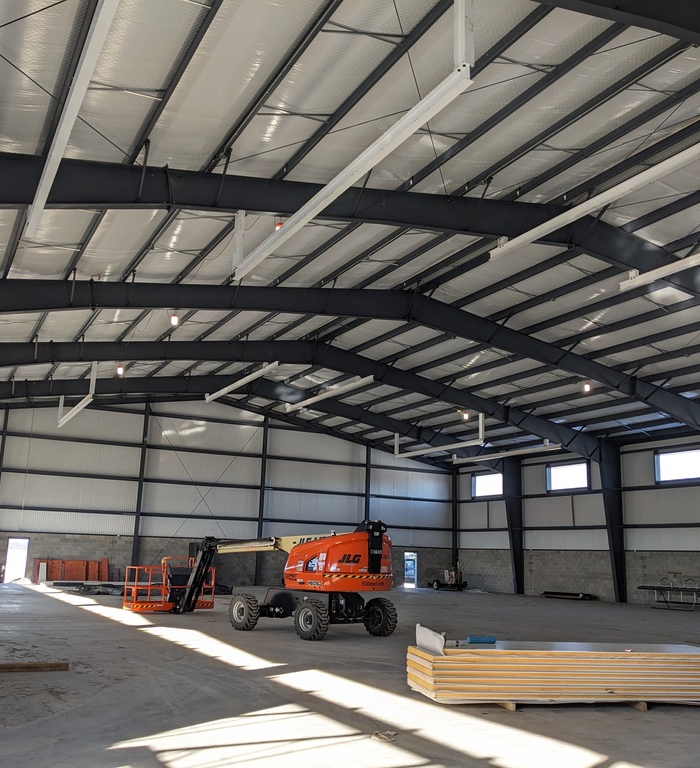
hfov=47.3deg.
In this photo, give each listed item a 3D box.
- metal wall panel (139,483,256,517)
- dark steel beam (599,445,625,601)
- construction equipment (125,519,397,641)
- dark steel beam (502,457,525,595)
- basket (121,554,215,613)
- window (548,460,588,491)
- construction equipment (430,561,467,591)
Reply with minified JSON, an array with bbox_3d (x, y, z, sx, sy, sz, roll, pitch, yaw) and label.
[{"bbox_3d":[-8.282,6.635,44.847,6.850,1.600,0.100,8,-14,-27],"label":"metal wall panel"},{"bbox_3d":[13.036,6.792,39.516,1.180,7.760,0.280,8,-14,-27],"label":"dark steel beam"},{"bbox_3d":[-2.510,4.937,20.918,2.450,2.620,8.860,12,-16,-41],"label":"construction equipment"},{"bbox_3d":[9.515,8.139,46.139,1.180,7.700,0.280,8,-14,-27],"label":"dark steel beam"},{"bbox_3d":[-5.257,5.912,23.654,2.460,1.460,0.920,12,-16,-41],"label":"basket"},{"bbox_3d":[11.902,5.111,43.670,0.200,1.520,3.100,8,-14,-27],"label":"window"},{"bbox_3d":[5.825,11.358,47.360,1.700,1.700,1.600,8,-14,-27],"label":"construction equipment"}]

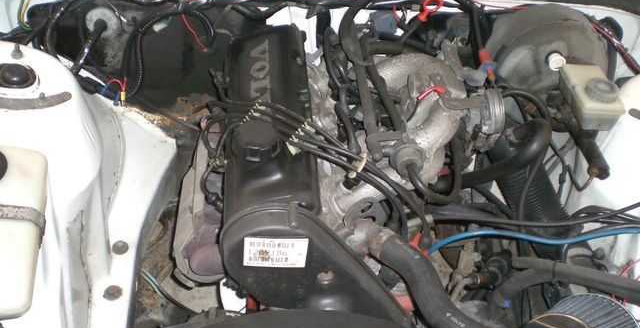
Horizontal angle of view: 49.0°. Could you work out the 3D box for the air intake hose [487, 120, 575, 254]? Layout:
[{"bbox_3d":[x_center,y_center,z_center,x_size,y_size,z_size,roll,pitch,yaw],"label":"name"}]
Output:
[{"bbox_3d":[0.374,0.045,1.275,0.087,0.165,0.269,-18,49,-22],"label":"air intake hose"}]

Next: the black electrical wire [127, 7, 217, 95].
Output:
[{"bbox_3d":[-0.293,-0.220,1.383,0.173,0.102,0.173,0,44,-5],"label":"black electrical wire"}]

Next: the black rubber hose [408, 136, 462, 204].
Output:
[{"bbox_3d":[0.190,0.009,1.135,0.090,0.055,0.125,3,51,-2],"label":"black rubber hose"}]

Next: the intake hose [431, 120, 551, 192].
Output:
[{"bbox_3d":[0.301,-0.011,1.240,0.214,0.126,0.103,-11,46,-16],"label":"intake hose"}]

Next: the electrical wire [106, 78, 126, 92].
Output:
[{"bbox_3d":[-0.389,-0.155,1.351,0.041,0.026,0.017,17,45,12],"label":"electrical wire"}]

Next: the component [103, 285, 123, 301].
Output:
[{"bbox_3d":[-0.328,0.203,1.110,0.028,0.013,0.028,0,44,-5],"label":"component"}]

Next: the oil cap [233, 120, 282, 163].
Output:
[{"bbox_3d":[-0.095,-0.034,1.050,0.068,0.034,0.068,0,44,-5],"label":"oil cap"}]

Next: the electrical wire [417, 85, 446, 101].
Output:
[{"bbox_3d":[0.192,-0.119,1.204,0.048,0.030,0.012,0,44,-5],"label":"electrical wire"}]

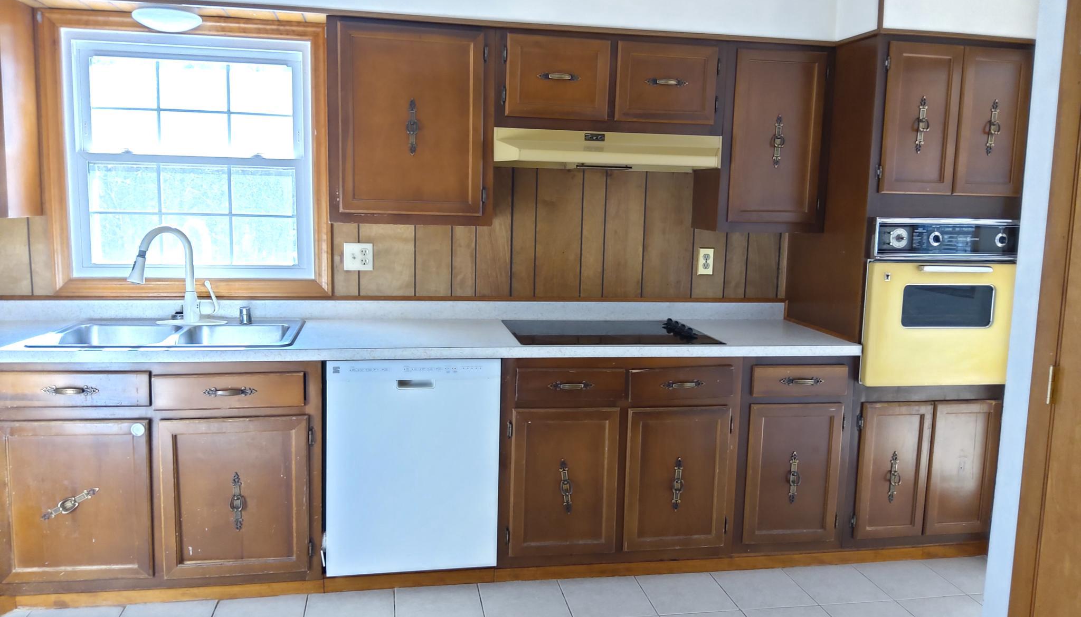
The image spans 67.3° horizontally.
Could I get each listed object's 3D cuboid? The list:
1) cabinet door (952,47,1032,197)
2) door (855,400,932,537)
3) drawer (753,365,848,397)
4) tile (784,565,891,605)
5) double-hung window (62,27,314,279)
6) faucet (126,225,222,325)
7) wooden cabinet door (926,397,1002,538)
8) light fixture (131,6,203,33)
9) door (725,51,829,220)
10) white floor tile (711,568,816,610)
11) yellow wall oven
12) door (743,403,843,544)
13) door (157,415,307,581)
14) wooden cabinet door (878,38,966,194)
[{"bbox_3d":[1.739,-0.713,3.119,0.295,0.556,0.025,0,7,-10],"label":"cabinet door"},{"bbox_3d":[1.411,0.647,3.242,0.304,0.555,0.025,0,7,-10],"label":"door"},{"bbox_3d":[0.946,0.248,3.262,0.392,0.118,0.400,0,8,-10],"label":"drawer"},{"bbox_3d":[1.145,1.070,3.140,0.301,0.009,0.295,0,8,-10],"label":"tile"},{"bbox_3d":[-1.365,-0.591,3.224,0.909,0.936,0.090,0,8,-10],"label":"double-hung window"},{"bbox_3d":[-1.399,-0.127,3.107,0.350,0.370,0.130,-3,9,-32],"label":"faucet"},{"bbox_3d":[1.717,0.649,3.296,0.300,0.561,0.025,0,7,-10],"label":"wooden cabinet door"},{"bbox_3d":[-1.355,-1.050,2.966,0.244,0.091,0.244,0,8,-10],"label":"light fixture"},{"bbox_3d":[0.952,-0.688,3.280,0.382,0.680,0.022,0,8,-10],"label":"door"},{"bbox_3d":[0.845,1.070,3.092,0.303,0.010,0.297,0,8,-10],"label":"white floor tile"},{"bbox_3d":[1.512,-0.054,3.388,0.652,0.646,0.560,0,8,-10],"label":"yellow wall oven"},{"bbox_3d":[0.987,0.644,3.165,0.383,0.556,0.025,0,7,-10],"label":"door"},{"bbox_3d":[-1.048,0.654,2.804,0.480,0.565,0.025,0,7,-10],"label":"door"},{"bbox_3d":[1.440,-0.713,3.066,0.307,0.554,0.025,0,7,-10],"label":"wooden cabinet door"}]

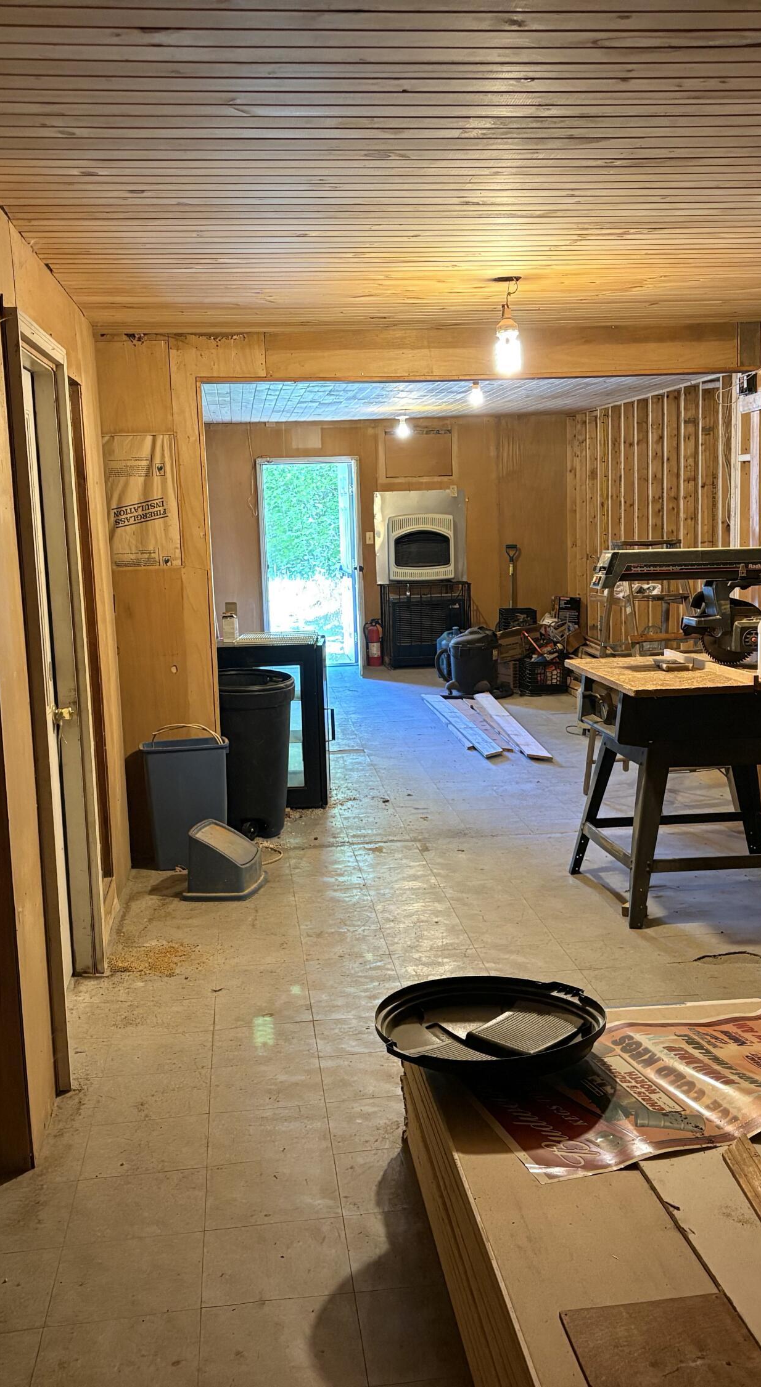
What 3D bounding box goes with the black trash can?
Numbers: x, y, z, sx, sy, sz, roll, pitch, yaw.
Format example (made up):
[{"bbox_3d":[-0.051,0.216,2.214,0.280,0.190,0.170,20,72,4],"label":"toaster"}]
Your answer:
[{"bbox_3d":[-0.692,0.302,6.861,0.570,0.750,0.570,-3,8,-6],"label":"black trash can"}]

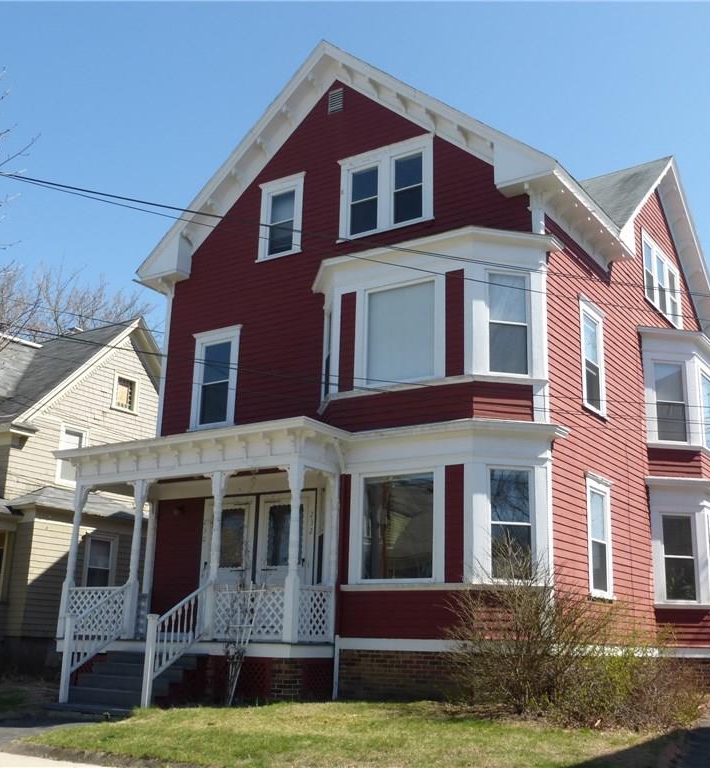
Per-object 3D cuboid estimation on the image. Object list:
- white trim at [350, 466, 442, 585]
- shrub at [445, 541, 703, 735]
[{"bbox_3d":[0.604,2.134,13.719,1.632,1.691,0.117,-9,-19,33],"label":"white trim"},{"bbox_3d":[2.926,3.334,12.283,2.457,2.059,3.276,-9,-19,33],"label":"shrub"}]

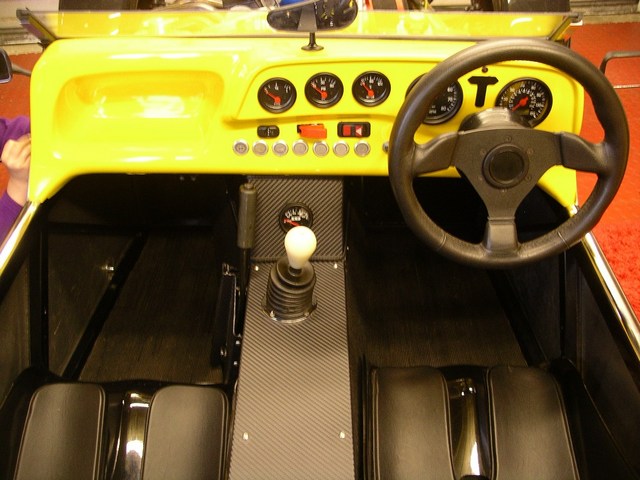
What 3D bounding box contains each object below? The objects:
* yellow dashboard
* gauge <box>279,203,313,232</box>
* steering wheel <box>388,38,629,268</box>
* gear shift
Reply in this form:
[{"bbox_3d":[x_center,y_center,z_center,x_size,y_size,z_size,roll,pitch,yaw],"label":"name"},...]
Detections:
[{"bbox_3d":[-0.028,-0.203,1.118,0.900,0.290,0.170,0,37,0],"label":"yellow dashboard"},{"bbox_3d":[-0.042,-0.037,1.235,0.060,0.060,0.020,0,9,0],"label":"gauge"},{"bbox_3d":[0.261,-0.113,0.954,0.329,0.329,0.070,0,24,0],"label":"steering wheel"},{"bbox_3d":[-0.048,0.043,1.122,0.087,0.150,0.090,0,37,0],"label":"gear shift"}]

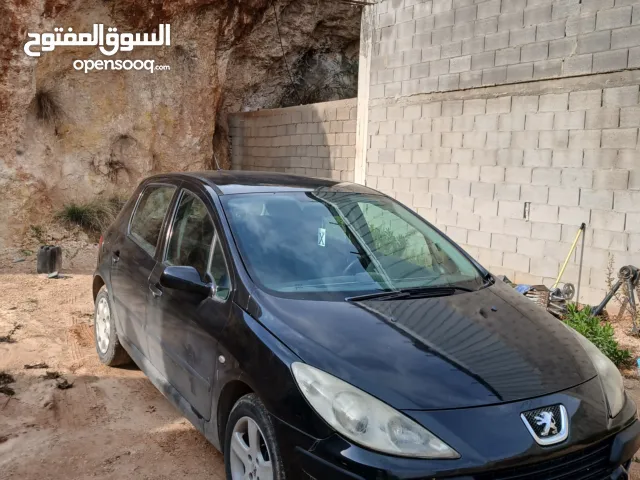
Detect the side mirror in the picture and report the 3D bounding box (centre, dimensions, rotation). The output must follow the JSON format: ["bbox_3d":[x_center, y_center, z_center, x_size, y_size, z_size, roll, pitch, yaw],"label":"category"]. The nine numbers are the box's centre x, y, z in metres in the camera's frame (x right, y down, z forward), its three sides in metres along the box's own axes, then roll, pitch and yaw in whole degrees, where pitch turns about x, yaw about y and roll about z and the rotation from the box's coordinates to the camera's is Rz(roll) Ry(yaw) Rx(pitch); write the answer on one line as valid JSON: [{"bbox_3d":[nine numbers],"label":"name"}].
[{"bbox_3d":[-0.645,0.202,2.430,0.235,0.140,0.120,-1,7,-36],"label":"side mirror"}]

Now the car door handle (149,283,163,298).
[{"bbox_3d":[-0.933,0.286,2.830,0.045,0.060,0.180,-1,7,-36],"label":"car door handle"}]

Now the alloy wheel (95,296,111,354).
[{"bbox_3d":[-1.665,0.679,4.011,0.160,0.440,0.440,-1,7,-36],"label":"alloy wheel"}]

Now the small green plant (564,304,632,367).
[{"bbox_3d":[2.373,0.849,4.300,0.500,0.470,0.540,-2,7,-41],"label":"small green plant"}]

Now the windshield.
[{"bbox_3d":[0.169,-0.023,2.738,1.430,0.200,0.940,-1,34,-36],"label":"windshield"}]

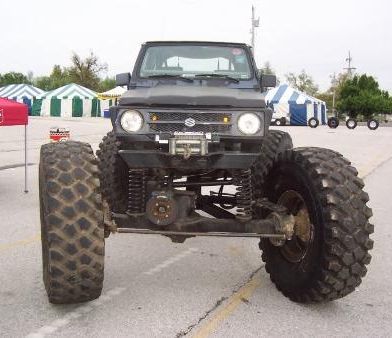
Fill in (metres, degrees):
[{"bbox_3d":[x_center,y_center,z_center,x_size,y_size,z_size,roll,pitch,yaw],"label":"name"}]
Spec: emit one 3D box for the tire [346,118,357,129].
[{"bbox_3d":[13.070,-3.735,40.300,0.900,0.900,0.300,3,7,12],"label":"tire"}]

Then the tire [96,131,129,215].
[{"bbox_3d":[-0.840,0.105,6.030,0.380,1.220,1.220,3,7,15],"label":"tire"}]

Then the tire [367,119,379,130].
[{"bbox_3d":[14.500,-3.585,39.300,0.900,0.900,0.300,3,7,12],"label":"tire"}]

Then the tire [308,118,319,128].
[{"bbox_3d":[9.166,-3.503,36.832,0.810,0.810,0.290,2,8,8],"label":"tire"}]

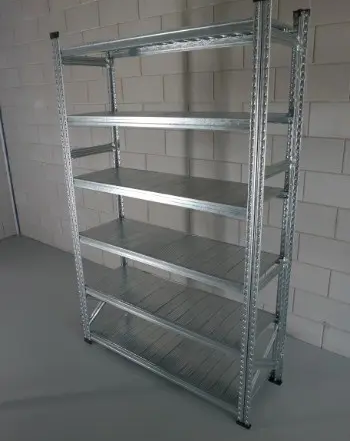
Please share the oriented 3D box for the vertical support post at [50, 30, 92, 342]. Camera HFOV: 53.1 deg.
[{"bbox_3d":[-0.652,-0.077,2.272,0.060,2.020,0.030,12,22,35],"label":"vertical support post"}]

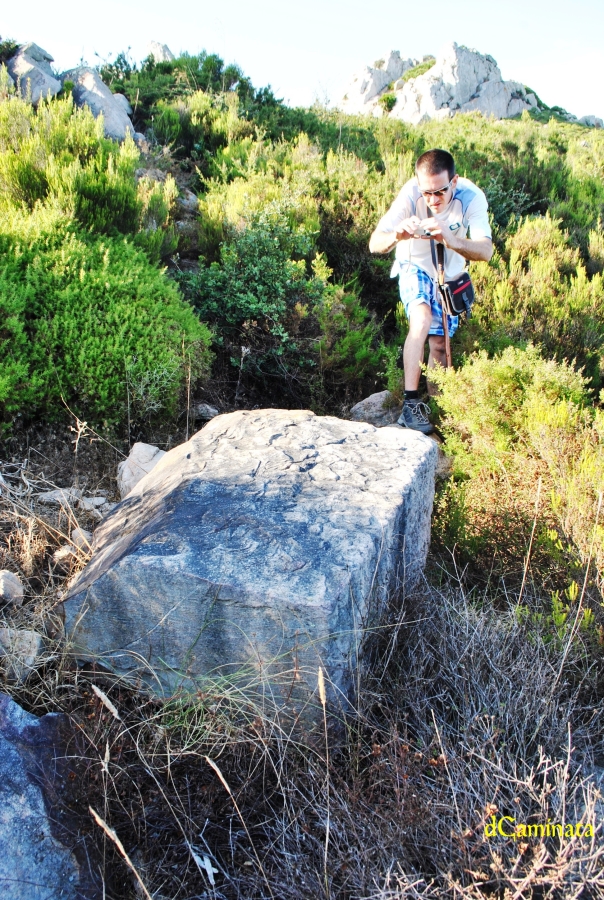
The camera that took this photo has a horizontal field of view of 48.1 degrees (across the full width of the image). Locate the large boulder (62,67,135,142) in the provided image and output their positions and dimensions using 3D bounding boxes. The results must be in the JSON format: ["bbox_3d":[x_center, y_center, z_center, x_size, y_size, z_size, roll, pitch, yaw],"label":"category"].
[{"bbox_3d":[-2.395,-4.087,8.000,0.880,0.920,0.800,0,17,0],"label":"large boulder"}]

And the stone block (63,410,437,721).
[{"bbox_3d":[-0.070,0.366,2.740,0.980,0.520,1.200,9,27,22],"label":"stone block"}]

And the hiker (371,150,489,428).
[{"bbox_3d":[0.580,-0.640,3.080,0.570,1.330,0.720,2,17,8],"label":"hiker"}]

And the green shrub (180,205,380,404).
[{"bbox_3d":[-0.137,-0.925,4.300,1.280,1.270,1.100,0,17,0],"label":"green shrub"}]

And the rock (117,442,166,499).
[{"bbox_3d":[-0.802,0.108,3.400,0.290,0.280,0.250,0,17,0],"label":"rock"}]

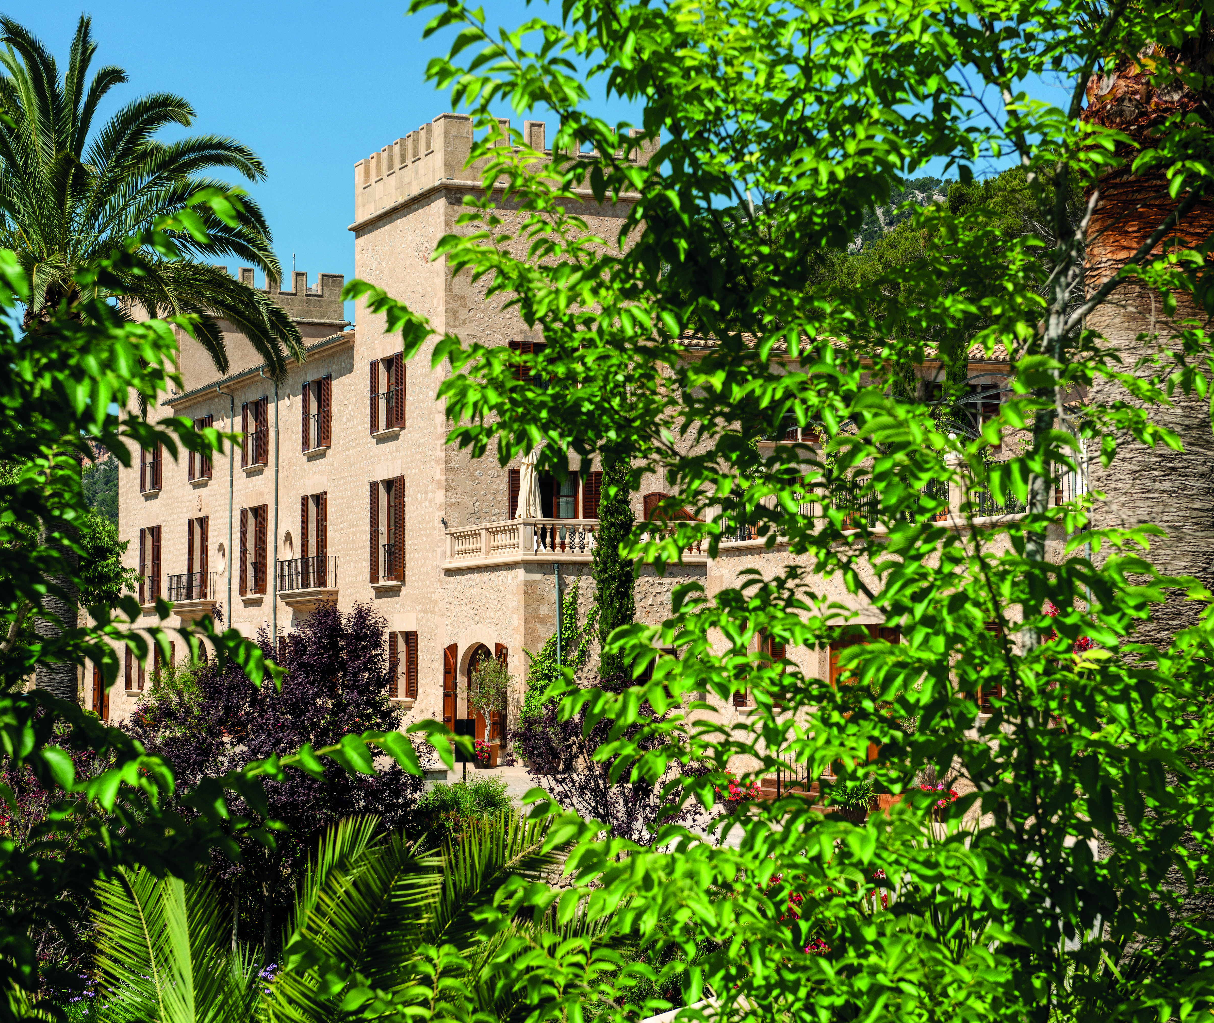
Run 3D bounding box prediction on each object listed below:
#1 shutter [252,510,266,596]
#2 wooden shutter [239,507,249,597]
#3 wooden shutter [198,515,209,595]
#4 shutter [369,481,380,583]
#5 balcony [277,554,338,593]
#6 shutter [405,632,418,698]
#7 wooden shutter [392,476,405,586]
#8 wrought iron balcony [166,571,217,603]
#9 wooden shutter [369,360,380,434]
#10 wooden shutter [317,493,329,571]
[{"bbox_3d":[-10.668,1.166,76.648,0.060,2.781,0.620,2,-4,-25],"label":"shutter"},{"bbox_3d":[-11.510,1.283,78.434,0.060,2.781,0.620,2,-4,-25],"label":"wooden shutter"},{"bbox_3d":[-13.421,1.547,82.466,0.080,2.781,0.420,2,-4,-25],"label":"wooden shutter"},{"bbox_3d":[-6.333,0.564,67.451,0.060,2.781,0.620,2,-4,-25],"label":"shutter"},{"bbox_3d":[-8.719,1.831,71.994,0.532,0.951,4.004,2,-4,-25],"label":"balcony"},{"bbox_3d":[-5.079,4.021,64.568,0.060,1.798,0.500,2,-4,-25],"label":"shutter"},{"bbox_3d":[-5.517,0.451,65.721,0.060,2.781,0.620,2,-4,-25],"label":"wooden shutter"},{"bbox_3d":[-13.923,2.553,83.023,0.543,0.951,4.015,2,-4,-25],"label":"wrought iron balcony"},{"bbox_3d":[-6.359,-3.142,67.736,0.060,1.997,0.620,2,-4,-25],"label":"wooden shutter"},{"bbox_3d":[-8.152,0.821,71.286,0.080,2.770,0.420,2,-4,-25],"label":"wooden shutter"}]

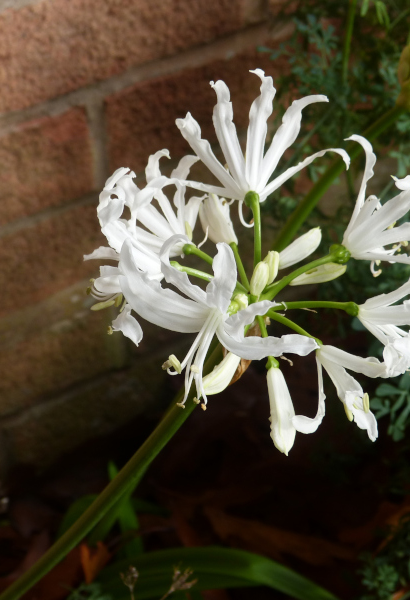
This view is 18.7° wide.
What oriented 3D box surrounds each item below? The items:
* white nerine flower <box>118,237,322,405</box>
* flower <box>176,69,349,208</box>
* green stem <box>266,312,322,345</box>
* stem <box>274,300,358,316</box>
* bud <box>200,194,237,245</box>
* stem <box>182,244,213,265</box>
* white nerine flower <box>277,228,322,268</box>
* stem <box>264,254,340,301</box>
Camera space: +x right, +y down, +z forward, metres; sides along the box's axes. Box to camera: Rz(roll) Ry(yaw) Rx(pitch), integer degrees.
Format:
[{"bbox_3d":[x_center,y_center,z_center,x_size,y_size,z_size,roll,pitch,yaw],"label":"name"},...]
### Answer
[{"bbox_3d":[0.006,0.008,0.545,0.084,0.062,0.050,3,41,8],"label":"white nerine flower"},{"bbox_3d":[0.028,-0.078,0.600,0.080,0.055,0.043,-4,40,0],"label":"flower"},{"bbox_3d":[0.042,0.013,0.584,0.028,0.004,0.004,32,90,14],"label":"green stem"},{"bbox_3d":[0.052,0.004,0.586,0.040,0.006,0.006,2,0,7],"label":"stem"},{"bbox_3d":[0.008,-0.038,0.595,0.016,0.026,0.015,-29,0,0],"label":"bud"},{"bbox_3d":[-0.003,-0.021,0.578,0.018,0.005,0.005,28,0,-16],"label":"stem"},{"bbox_3d":[0.045,-0.024,0.587,0.010,0.025,0.010,47,16,0],"label":"white nerine flower"},{"bbox_3d":[0.045,-0.011,0.584,0.041,0.009,0.007,-30,0,11],"label":"stem"}]

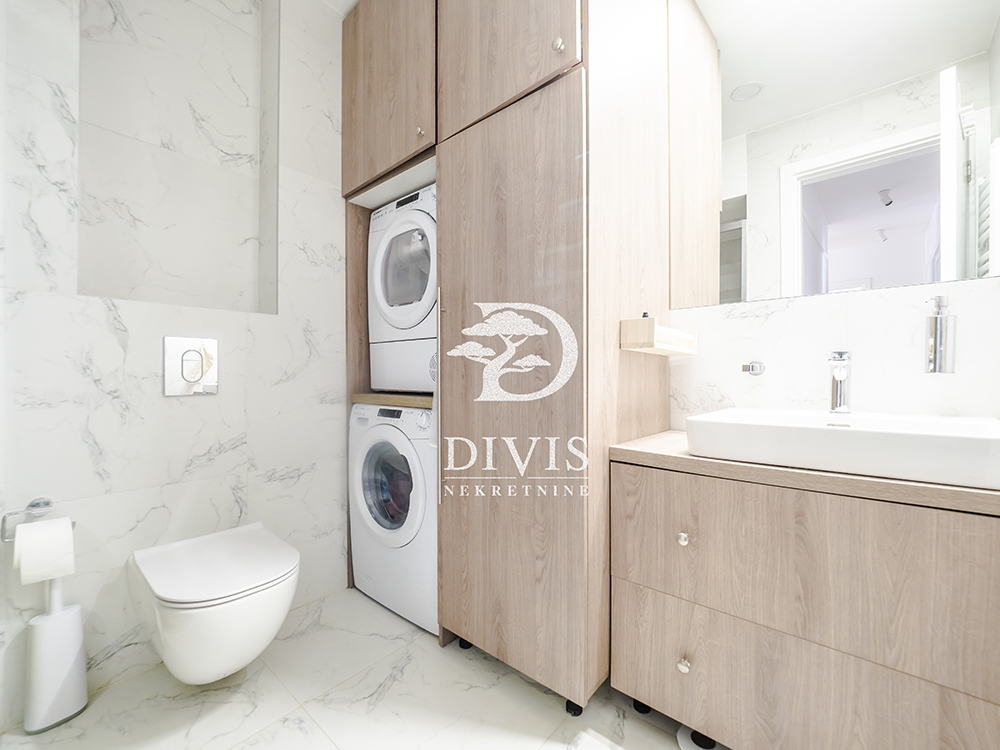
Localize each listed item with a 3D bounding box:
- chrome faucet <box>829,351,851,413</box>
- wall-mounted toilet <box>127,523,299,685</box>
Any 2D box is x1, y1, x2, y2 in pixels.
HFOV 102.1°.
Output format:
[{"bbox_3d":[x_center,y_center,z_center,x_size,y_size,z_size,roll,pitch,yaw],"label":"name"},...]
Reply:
[{"bbox_3d":[0.955,0.021,1.134,0.047,0.174,0.140,0,-1,41],"label":"chrome faucet"},{"bbox_3d":[-0.853,0.737,1.253,0.560,0.348,0.362,0,-1,41],"label":"wall-mounted toilet"}]

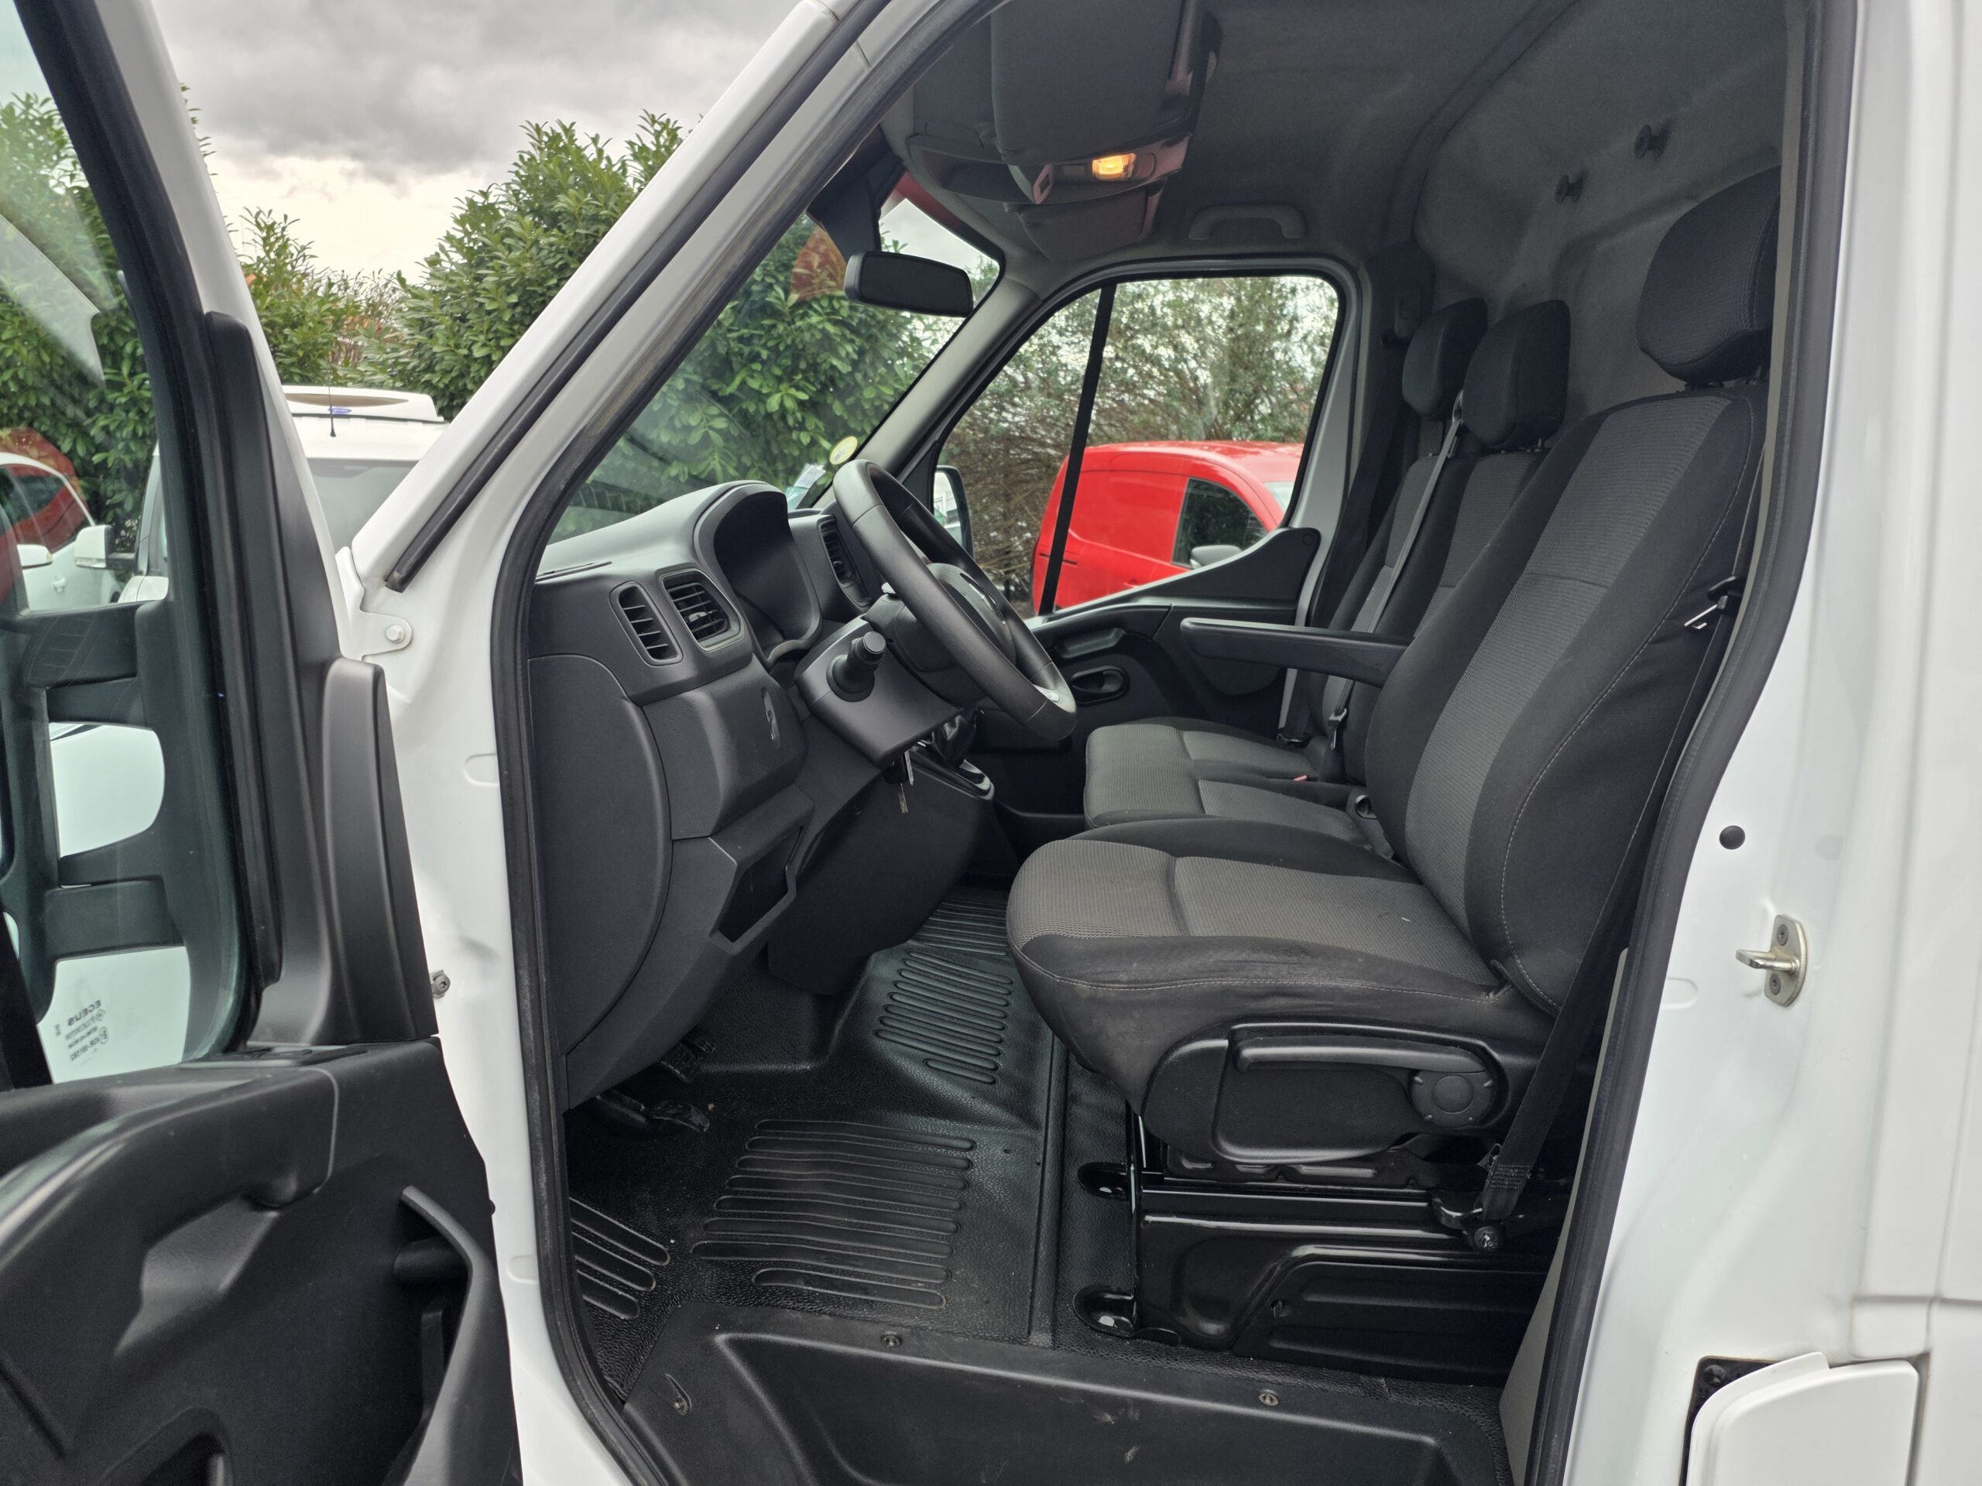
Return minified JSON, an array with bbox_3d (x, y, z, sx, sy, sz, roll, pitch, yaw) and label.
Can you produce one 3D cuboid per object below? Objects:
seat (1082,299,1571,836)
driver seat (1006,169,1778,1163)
[{"bbox_3d":[0.515,-0.242,2.182,0.725,0.980,0.900,0,12,5],"label":"seat"},{"bbox_3d":[0.435,-0.112,1.437,0.837,0.955,0.520,0,12,5],"label":"driver seat"}]

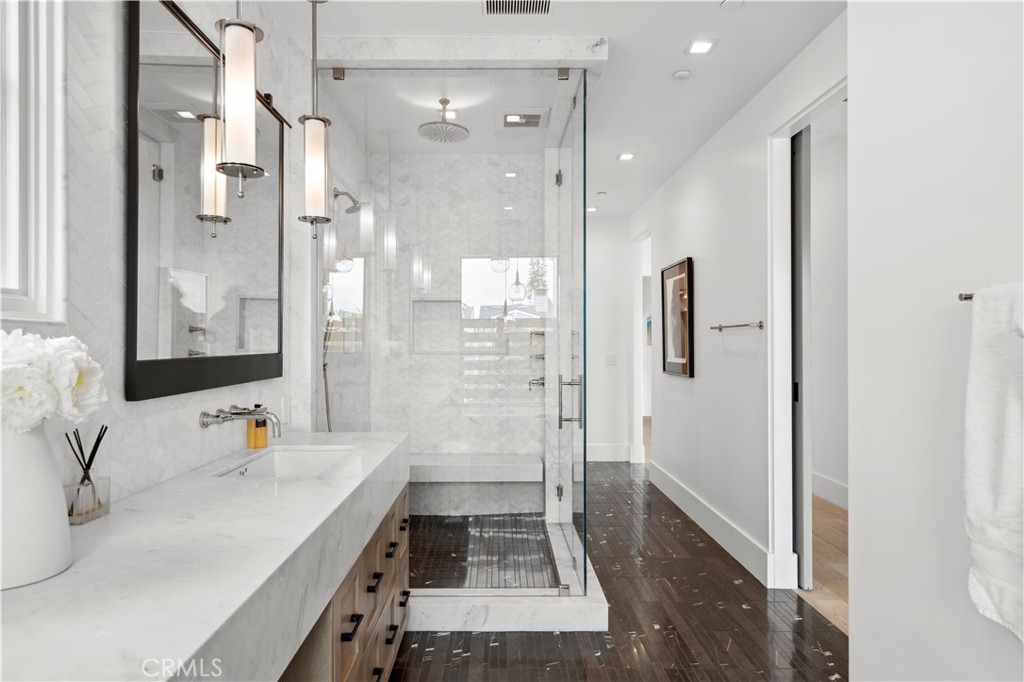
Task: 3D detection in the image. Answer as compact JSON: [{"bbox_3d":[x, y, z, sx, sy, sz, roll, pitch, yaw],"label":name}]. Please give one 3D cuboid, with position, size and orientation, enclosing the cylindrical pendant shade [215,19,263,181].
[{"bbox_3d":[-0.793,-0.702,1.660,0.130,0.415,0.130,0,0,0],"label":"cylindrical pendant shade"}]

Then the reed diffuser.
[{"bbox_3d":[-1.035,0.321,1.385,0.070,0.220,0.120,0,0,-1],"label":"reed diffuser"}]

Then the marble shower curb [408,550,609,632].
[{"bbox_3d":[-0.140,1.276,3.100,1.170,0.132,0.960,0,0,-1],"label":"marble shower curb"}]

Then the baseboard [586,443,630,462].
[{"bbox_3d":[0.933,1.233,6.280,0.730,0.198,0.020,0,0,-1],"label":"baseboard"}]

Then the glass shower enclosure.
[{"bbox_3d":[-0.300,-0.042,3.240,1.280,2.500,1.090,0,0,-1],"label":"glass shower enclosure"}]

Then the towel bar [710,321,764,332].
[{"bbox_3d":[1.338,-0.087,3.430,0.080,0.048,0.620,0,0,-1],"label":"towel bar"}]

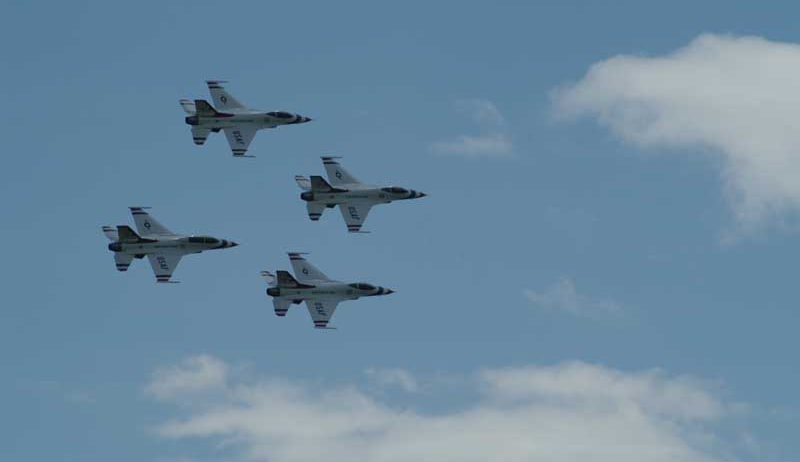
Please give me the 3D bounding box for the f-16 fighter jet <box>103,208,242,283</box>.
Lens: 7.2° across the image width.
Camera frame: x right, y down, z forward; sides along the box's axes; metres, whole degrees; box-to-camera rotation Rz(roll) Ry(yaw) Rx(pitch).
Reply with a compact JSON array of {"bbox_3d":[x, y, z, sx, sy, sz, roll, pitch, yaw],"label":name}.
[{"bbox_3d":[-21.770,0.740,625.150,15.000,9.500,4.300,-1,-38,-30],"label":"f-16 fighter jet"}]

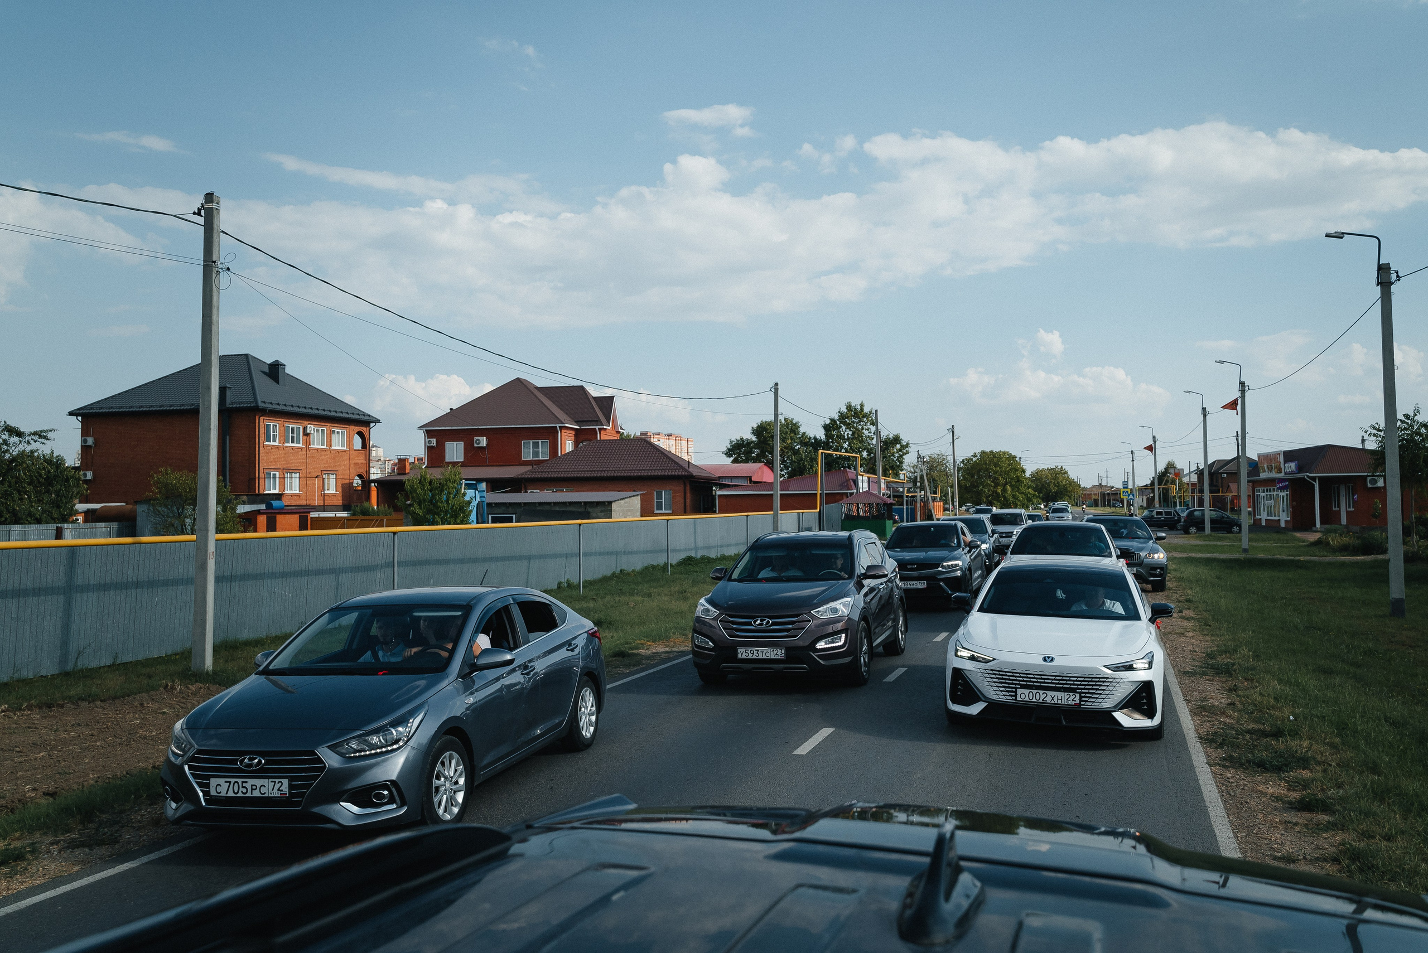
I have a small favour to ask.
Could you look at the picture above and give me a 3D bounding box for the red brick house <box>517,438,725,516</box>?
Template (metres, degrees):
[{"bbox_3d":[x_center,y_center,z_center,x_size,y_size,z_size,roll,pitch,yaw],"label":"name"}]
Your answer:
[{"bbox_3d":[-6.015,0.708,73.252,11.900,6.219,7.800,0,-1,14],"label":"red brick house"}]

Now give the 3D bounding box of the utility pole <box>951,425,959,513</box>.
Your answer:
[{"bbox_3d":[17.397,0.120,80.028,0.240,7.700,0.220,0,-1,19],"label":"utility pole"}]

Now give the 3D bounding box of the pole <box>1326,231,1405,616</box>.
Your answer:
[{"bbox_3d":[12.658,-1.041,21.631,1.300,7.450,0.300,-1,-1,19],"label":"pole"}]

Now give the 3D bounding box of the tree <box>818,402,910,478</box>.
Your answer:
[{"bbox_3d":[11.795,-0.959,86.916,7.200,9.707,7.200,-1,-1,20],"label":"tree"}]

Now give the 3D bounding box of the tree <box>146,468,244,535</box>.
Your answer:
[{"bbox_3d":[-18.701,1.464,39.987,3.300,3.528,3.300,0,-1,19],"label":"tree"}]

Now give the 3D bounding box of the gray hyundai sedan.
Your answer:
[{"bbox_3d":[-2.132,1.558,8.445,1.730,1.470,4.400,-1,-2,13],"label":"gray hyundai sedan"}]

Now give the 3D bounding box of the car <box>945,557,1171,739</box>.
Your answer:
[{"bbox_3d":[3.675,1.694,11.617,1.860,1.450,4.680,0,-1,20],"label":"car"}]

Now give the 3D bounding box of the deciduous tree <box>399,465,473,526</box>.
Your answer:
[{"bbox_3d":[-8.236,1.373,32.970,2.300,3.442,2.300,-1,-1,20],"label":"deciduous tree"}]

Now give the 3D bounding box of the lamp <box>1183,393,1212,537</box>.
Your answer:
[{"bbox_3d":[26.450,-0.767,61.035,1.250,7.900,0.300,-1,-1,19],"label":"lamp"}]

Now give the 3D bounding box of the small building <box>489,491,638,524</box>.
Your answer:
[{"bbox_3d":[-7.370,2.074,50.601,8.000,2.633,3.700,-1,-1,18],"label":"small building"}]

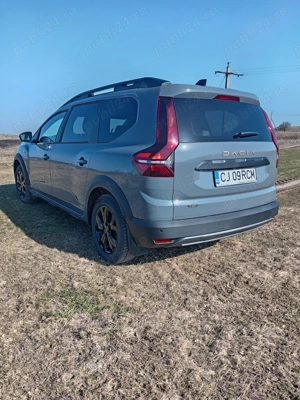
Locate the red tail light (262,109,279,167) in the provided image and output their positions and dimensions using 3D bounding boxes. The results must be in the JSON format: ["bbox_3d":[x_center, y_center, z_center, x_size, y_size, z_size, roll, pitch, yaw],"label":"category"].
[{"bbox_3d":[1.188,-0.608,3.089,0.310,0.600,0.290,-7,15,-35],"label":"red tail light"}]

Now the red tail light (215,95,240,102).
[{"bbox_3d":[0.653,-0.848,2.600,0.280,0.042,0.045,-7,15,-35],"label":"red tail light"}]

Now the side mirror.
[{"bbox_3d":[-1.716,-0.878,4.344,0.190,0.145,0.130,-7,15,-35],"label":"side mirror"}]

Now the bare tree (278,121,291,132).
[{"bbox_3d":[40.630,-22.110,94.260,3.900,3.400,3.800,1,12,0],"label":"bare tree"}]

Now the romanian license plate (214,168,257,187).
[{"bbox_3d":[0.730,-0.188,2.611,0.520,0.118,0.025,-7,6,-35],"label":"romanian license plate"}]

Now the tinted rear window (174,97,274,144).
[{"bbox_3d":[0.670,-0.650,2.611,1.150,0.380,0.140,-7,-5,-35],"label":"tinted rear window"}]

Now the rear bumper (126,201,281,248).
[{"bbox_3d":[0.634,0.171,2.811,1.710,0.280,0.400,-7,15,-35],"label":"rear bumper"}]

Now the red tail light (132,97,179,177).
[{"bbox_3d":[0.070,-0.463,2.293,0.310,0.600,0.290,-7,15,-35],"label":"red tail light"}]

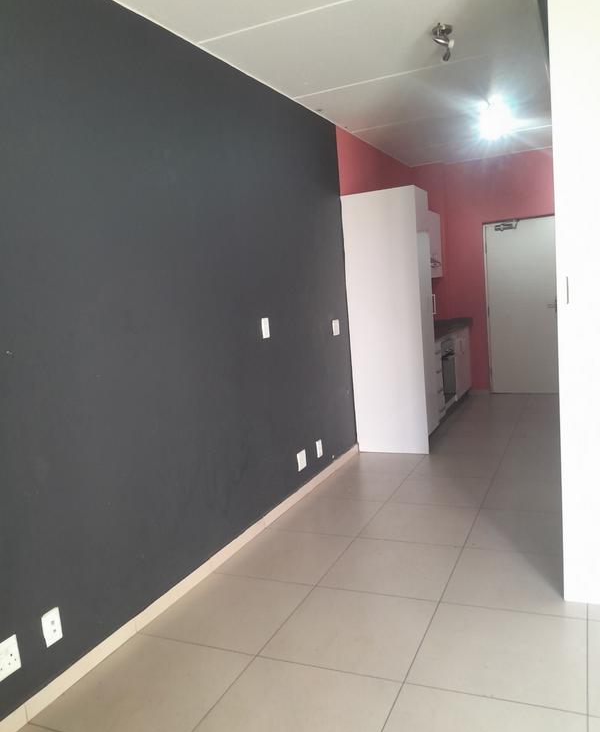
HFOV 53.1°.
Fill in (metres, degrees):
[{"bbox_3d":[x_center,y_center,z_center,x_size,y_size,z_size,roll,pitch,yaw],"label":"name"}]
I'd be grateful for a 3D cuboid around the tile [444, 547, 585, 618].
[{"bbox_3d":[1.030,1.019,2.859,0.600,0.010,0.600,-3,7,25],"label":"tile"}]

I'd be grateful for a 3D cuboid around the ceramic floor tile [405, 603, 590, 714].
[{"bbox_3d":[0.770,1.099,2.297,0.590,0.010,0.590,-2,7,25],"label":"ceramic floor tile"}]

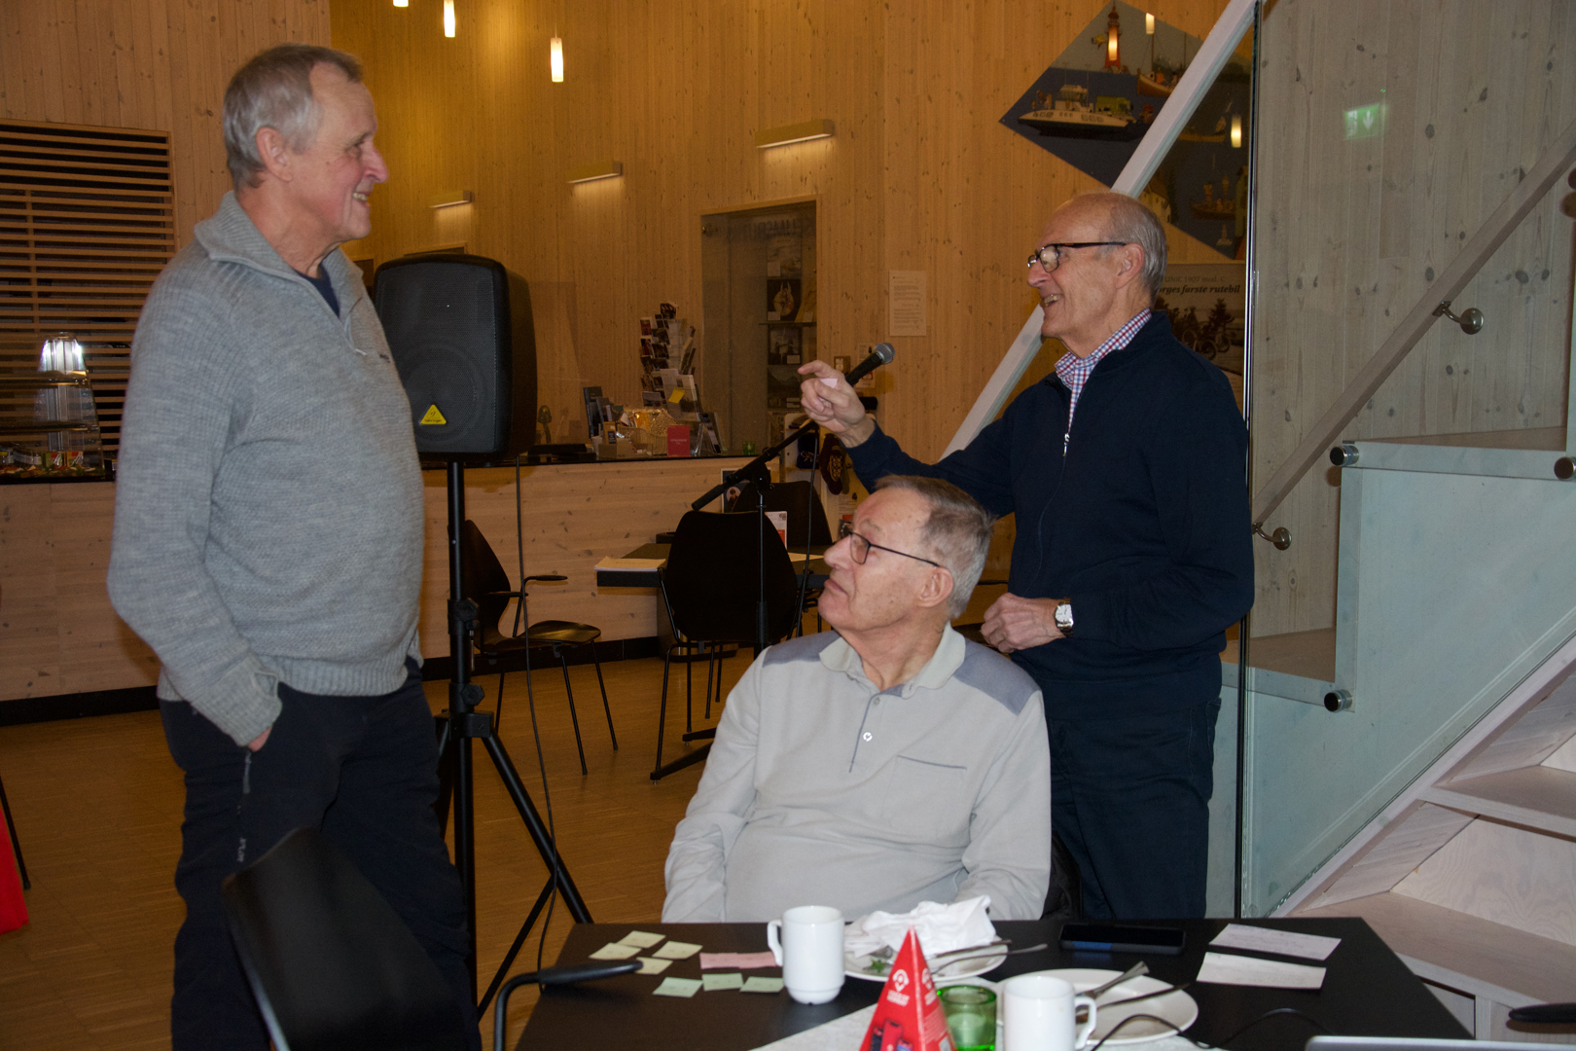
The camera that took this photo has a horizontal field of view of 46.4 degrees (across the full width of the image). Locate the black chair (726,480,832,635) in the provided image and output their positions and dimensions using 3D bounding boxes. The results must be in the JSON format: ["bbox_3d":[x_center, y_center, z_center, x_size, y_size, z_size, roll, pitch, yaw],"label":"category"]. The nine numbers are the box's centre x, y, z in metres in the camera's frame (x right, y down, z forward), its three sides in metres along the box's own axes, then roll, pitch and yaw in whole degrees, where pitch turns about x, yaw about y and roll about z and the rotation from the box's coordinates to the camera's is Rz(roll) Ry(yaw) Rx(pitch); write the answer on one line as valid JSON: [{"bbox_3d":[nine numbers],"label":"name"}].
[{"bbox_3d":[-0.049,0.303,7.218,0.560,0.860,0.560,0,6,4],"label":"black chair"}]

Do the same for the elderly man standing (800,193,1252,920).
[{"bbox_3d":[0.446,0.318,2.900,0.600,1.690,0.560,-5,7,-43],"label":"elderly man standing"}]

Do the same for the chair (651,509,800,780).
[{"bbox_3d":[-0.201,0.399,6.591,0.560,0.880,0.550,0,5,0],"label":"chair"}]

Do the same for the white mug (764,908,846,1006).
[{"bbox_3d":[0.018,0.468,1.999,0.083,0.094,0.067,0,5,0],"label":"white mug"}]

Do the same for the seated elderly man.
[{"bbox_3d":[0.100,0.573,2.470,0.560,1.260,0.750,1,5,14],"label":"seated elderly man"}]

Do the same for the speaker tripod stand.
[{"bbox_3d":[-0.568,0.473,3.736,0.660,1.240,0.720,-2,5,-15],"label":"speaker tripod stand"}]

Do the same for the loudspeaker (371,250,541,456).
[{"bbox_3d":[-0.660,-0.332,3.645,0.260,0.412,0.230,1,5,9],"label":"loudspeaker"}]

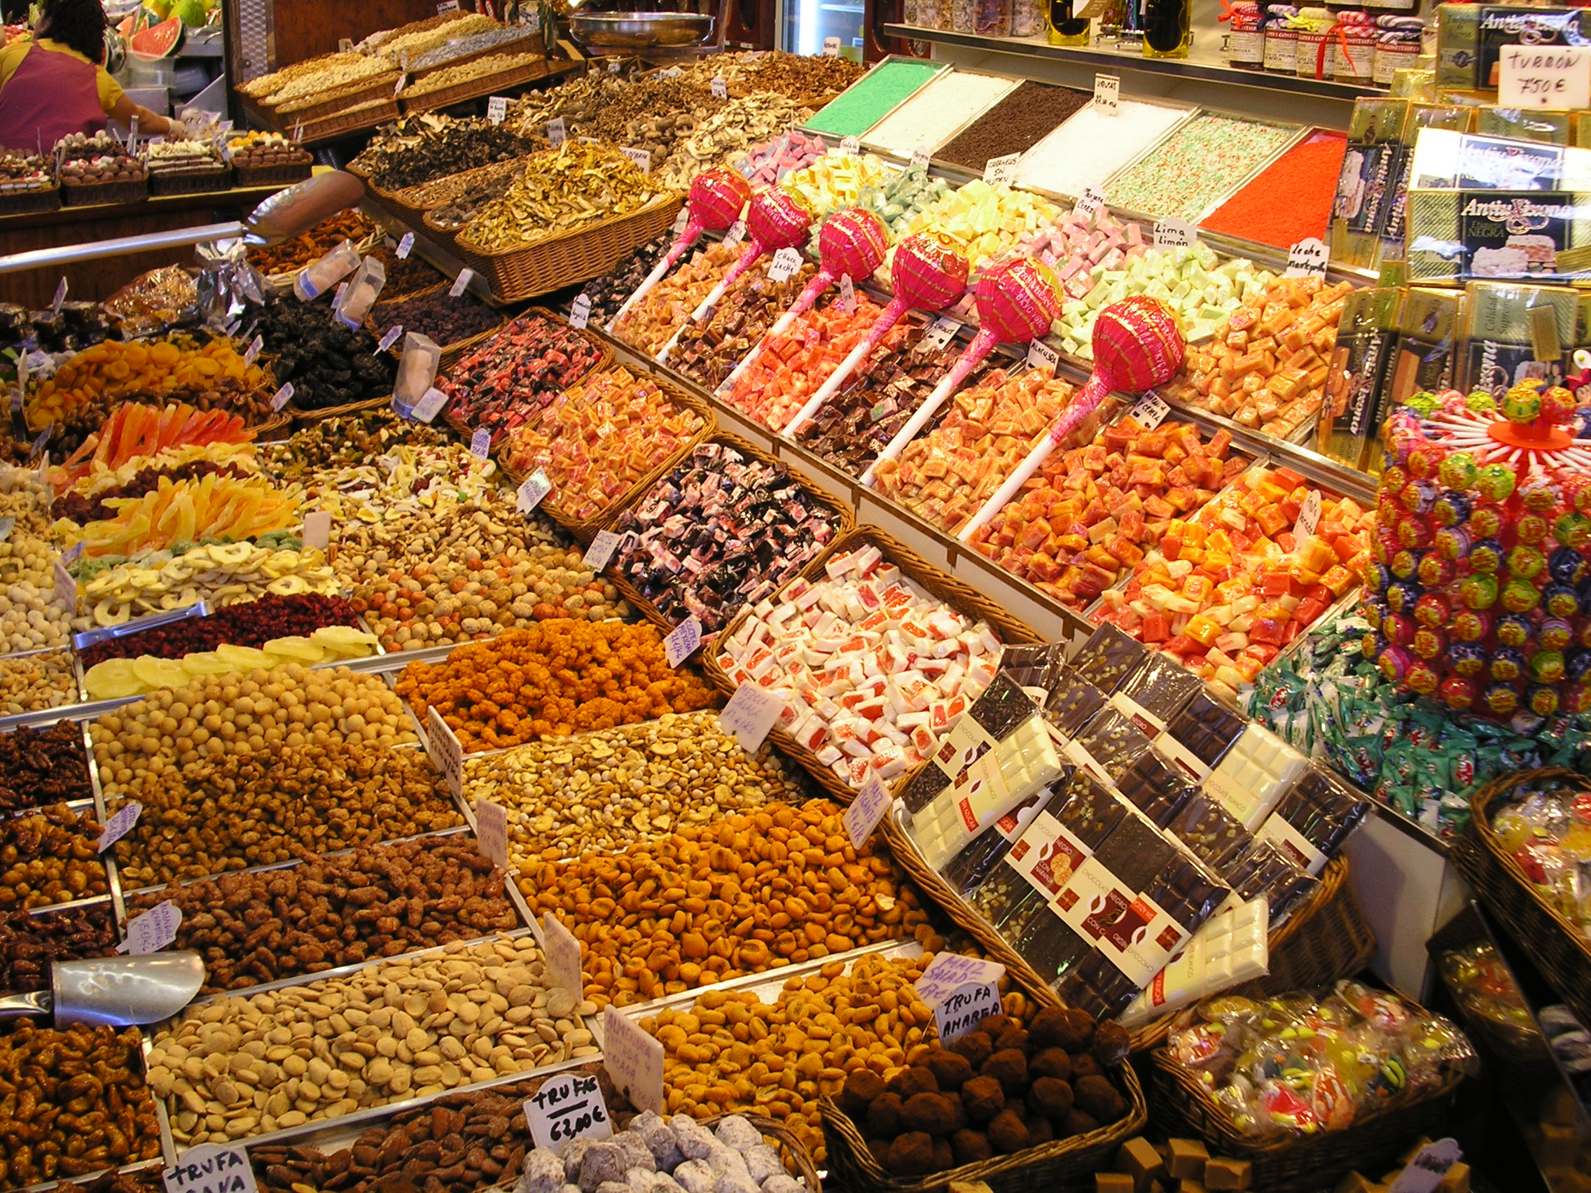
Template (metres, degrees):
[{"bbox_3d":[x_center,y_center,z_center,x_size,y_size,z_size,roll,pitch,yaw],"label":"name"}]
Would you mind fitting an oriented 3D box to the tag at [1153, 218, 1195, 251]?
[{"bbox_3d":[0.479,-0.456,2.209,0.056,0.048,0.003,20,13,40],"label":"tag"}]

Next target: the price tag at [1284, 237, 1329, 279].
[{"bbox_3d":[0.553,-0.364,1.890,0.044,0.050,0.004,10,16,21],"label":"price tag"}]

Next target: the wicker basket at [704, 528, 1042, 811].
[{"bbox_3d":[0.092,0.084,1.810,0.251,0.085,0.392,-41,33,-7],"label":"wicker basket"}]

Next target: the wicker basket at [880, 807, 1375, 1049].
[{"bbox_3d":[0.289,0.244,1.560,0.250,0.122,0.420,-39,33,-4],"label":"wicker basket"}]

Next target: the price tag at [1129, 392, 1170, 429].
[{"bbox_3d":[0.392,-0.206,1.934,0.003,0.035,0.041,21,24,-41],"label":"price tag"}]

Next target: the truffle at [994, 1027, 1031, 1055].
[{"bbox_3d":[0.154,0.321,1.249,0.029,0.028,0.029,1,22,0],"label":"truffle"}]

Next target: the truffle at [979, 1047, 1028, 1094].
[{"bbox_3d":[0.145,0.331,1.217,0.034,0.032,0.034,1,22,0],"label":"truffle"}]

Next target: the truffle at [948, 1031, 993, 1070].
[{"bbox_3d":[0.124,0.324,1.243,0.032,0.031,0.032,1,22,0],"label":"truffle"}]

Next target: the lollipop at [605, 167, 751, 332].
[{"bbox_3d":[-0.202,-0.575,2.910,0.106,0.349,0.106,39,3,-38],"label":"lollipop"}]

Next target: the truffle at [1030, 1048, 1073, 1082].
[{"bbox_3d":[0.180,0.332,1.229,0.031,0.030,0.031,1,22,0],"label":"truffle"}]

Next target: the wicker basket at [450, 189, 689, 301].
[{"bbox_3d":[-0.374,-0.605,2.930,0.338,0.080,0.225,-22,29,-17],"label":"wicker basket"}]

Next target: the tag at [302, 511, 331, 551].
[{"bbox_3d":[-0.634,-0.086,2.310,0.036,0.053,0.004,-7,12,-18],"label":"tag"}]

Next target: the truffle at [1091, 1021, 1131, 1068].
[{"bbox_3d":[0.233,0.331,1.290,0.030,0.033,0.031,1,21,0],"label":"truffle"}]

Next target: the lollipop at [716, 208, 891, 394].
[{"bbox_3d":[0.007,-0.394,2.357,0.335,0.100,0.100,-49,7,-14],"label":"lollipop"}]

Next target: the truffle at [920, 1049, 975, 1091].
[{"bbox_3d":[0.110,0.349,1.285,0.038,0.032,0.035,1,21,0],"label":"truffle"}]

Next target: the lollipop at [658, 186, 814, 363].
[{"bbox_3d":[-0.102,-0.498,2.719,0.106,0.349,0.106,39,3,-38],"label":"lollipop"}]

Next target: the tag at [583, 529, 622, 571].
[{"bbox_3d":[-0.237,-0.056,2.140,0.036,0.052,0.004,18,-14,36],"label":"tag"}]

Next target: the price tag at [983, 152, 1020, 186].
[{"bbox_3d":[0.302,-0.627,2.566,0.058,0.045,0.003,20,3,40],"label":"price tag"}]

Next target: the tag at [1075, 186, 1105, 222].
[{"bbox_3d":[0.374,-0.500,2.230,0.004,0.050,0.048,13,14,-37],"label":"tag"}]

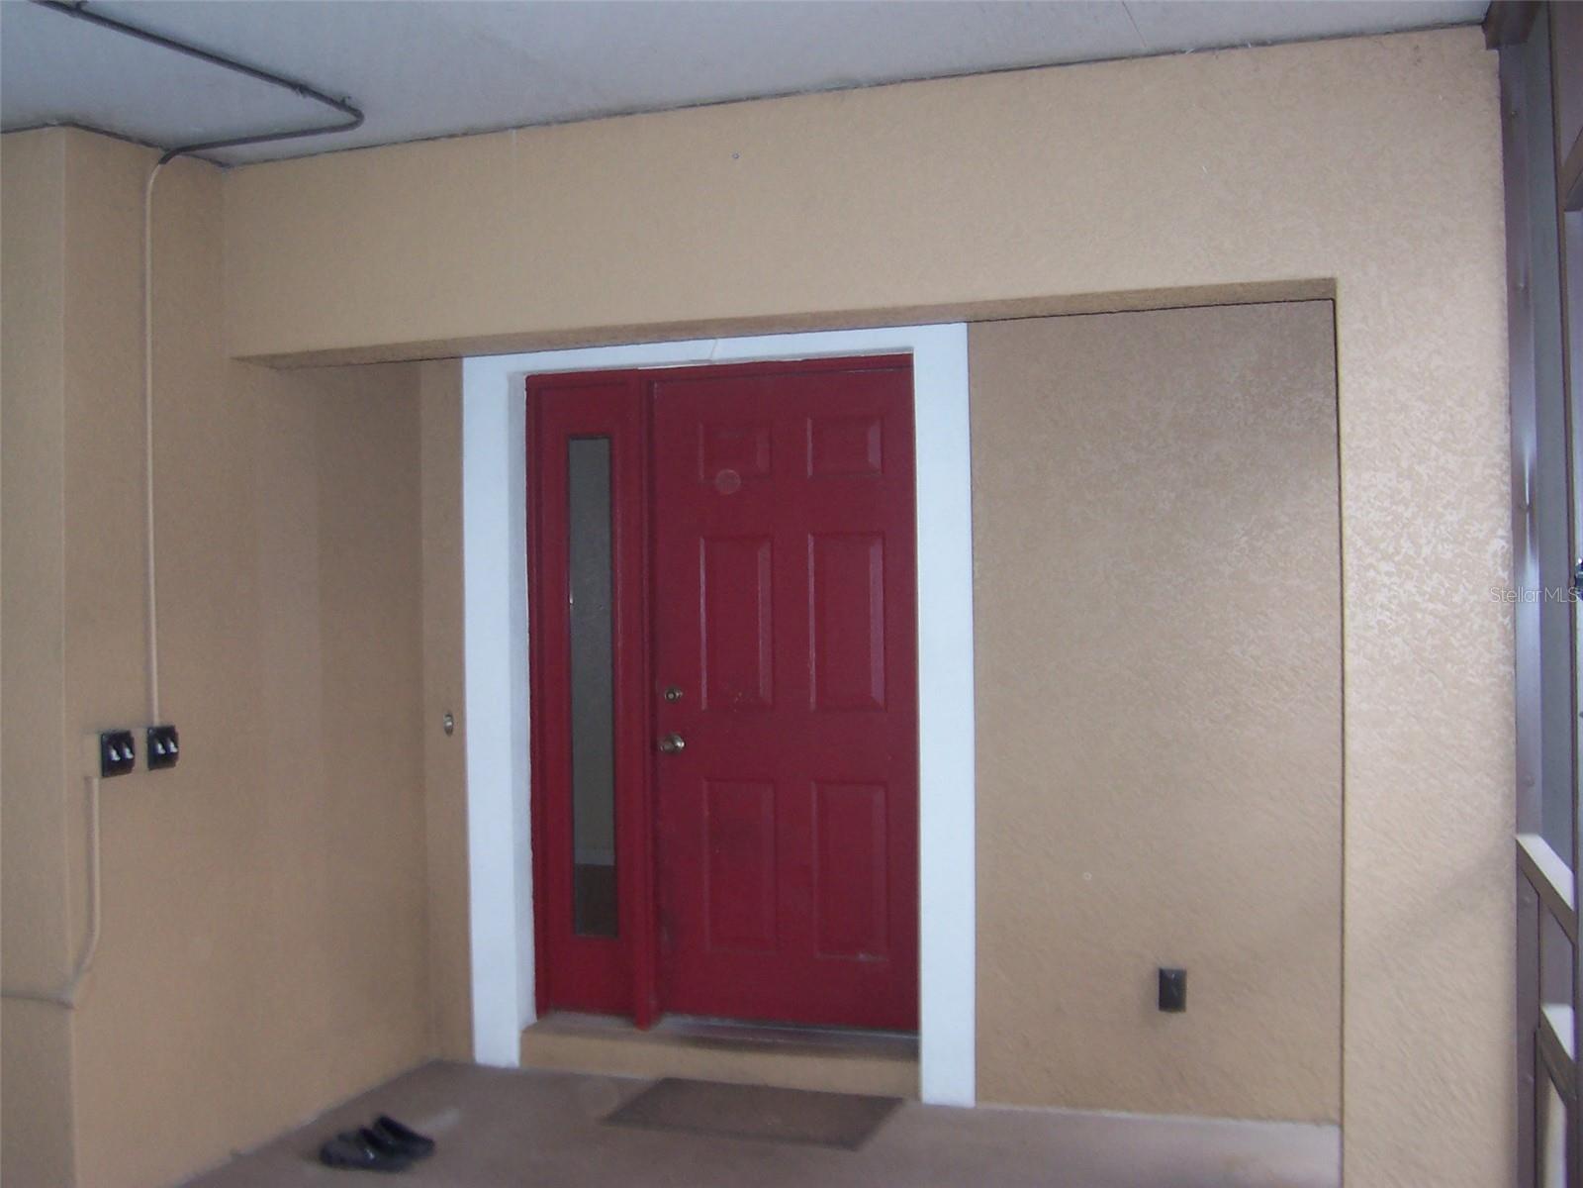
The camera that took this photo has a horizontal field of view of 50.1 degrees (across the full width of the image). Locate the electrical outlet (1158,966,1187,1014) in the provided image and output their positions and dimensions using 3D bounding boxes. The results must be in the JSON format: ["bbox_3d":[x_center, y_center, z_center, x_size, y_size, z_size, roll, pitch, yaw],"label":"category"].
[{"bbox_3d":[1.064,1.111,4.728,0.073,0.117,0.030,-1,0,18],"label":"electrical outlet"}]

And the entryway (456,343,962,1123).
[{"bbox_3d":[-0.238,0.362,5.223,1.636,2.266,0.140,-1,0,18],"label":"entryway"}]

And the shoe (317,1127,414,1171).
[{"bbox_3d":[-1.120,1.456,4.441,0.260,0.075,0.098,-1,0,24],"label":"shoe"}]

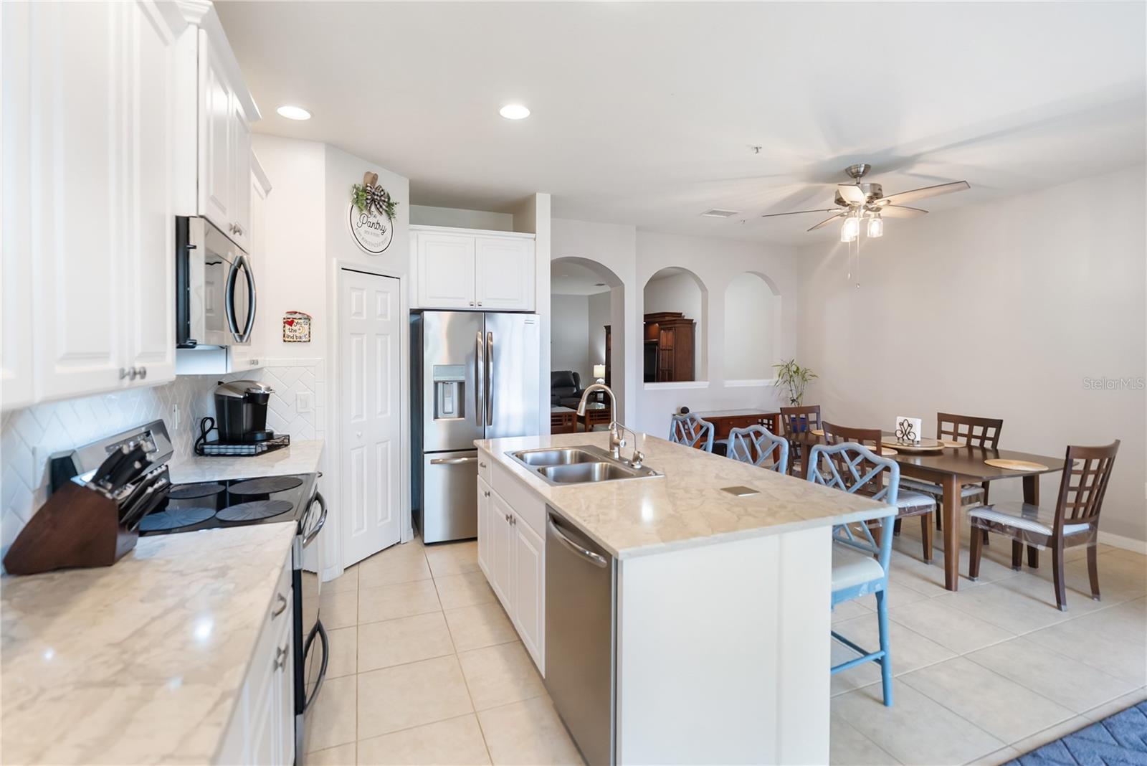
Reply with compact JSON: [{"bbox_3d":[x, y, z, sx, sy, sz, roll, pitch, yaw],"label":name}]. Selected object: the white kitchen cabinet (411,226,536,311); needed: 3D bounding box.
[{"bbox_3d":[-0.917,-0.941,4.457,1.020,0.660,0.620,-1,3,-22],"label":"white kitchen cabinet"}]

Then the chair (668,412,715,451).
[{"bbox_3d":[0.586,0.758,3.416,0.530,1.080,0.480,-1,3,-22],"label":"chair"}]

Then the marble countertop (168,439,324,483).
[{"bbox_3d":[-1.689,0.414,2.720,0.650,0.040,1.050,-1,3,-22],"label":"marble countertop"}]

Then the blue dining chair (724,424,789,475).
[{"bbox_3d":[0.823,0.789,2.844,0.530,1.080,0.480,-1,3,-22],"label":"blue dining chair"}]

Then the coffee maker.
[{"bbox_3d":[-1.840,0.158,2.855,0.275,0.325,0.215,1,3,4],"label":"coffee maker"}]

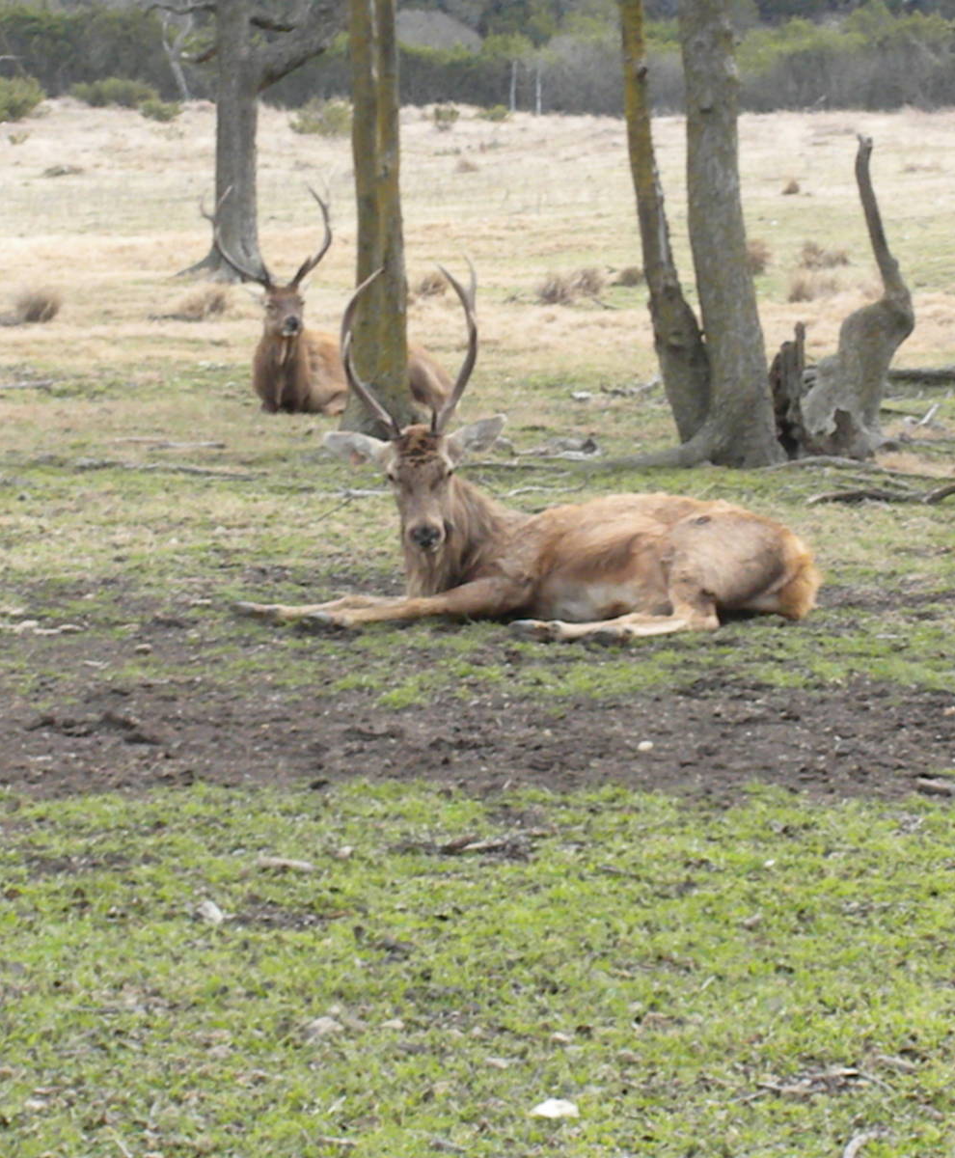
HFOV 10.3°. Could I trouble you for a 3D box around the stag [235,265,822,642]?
[{"bbox_3d":[0.150,-0.391,15.584,1.660,1.030,0.900,-1,6,-10],"label":"stag"}]

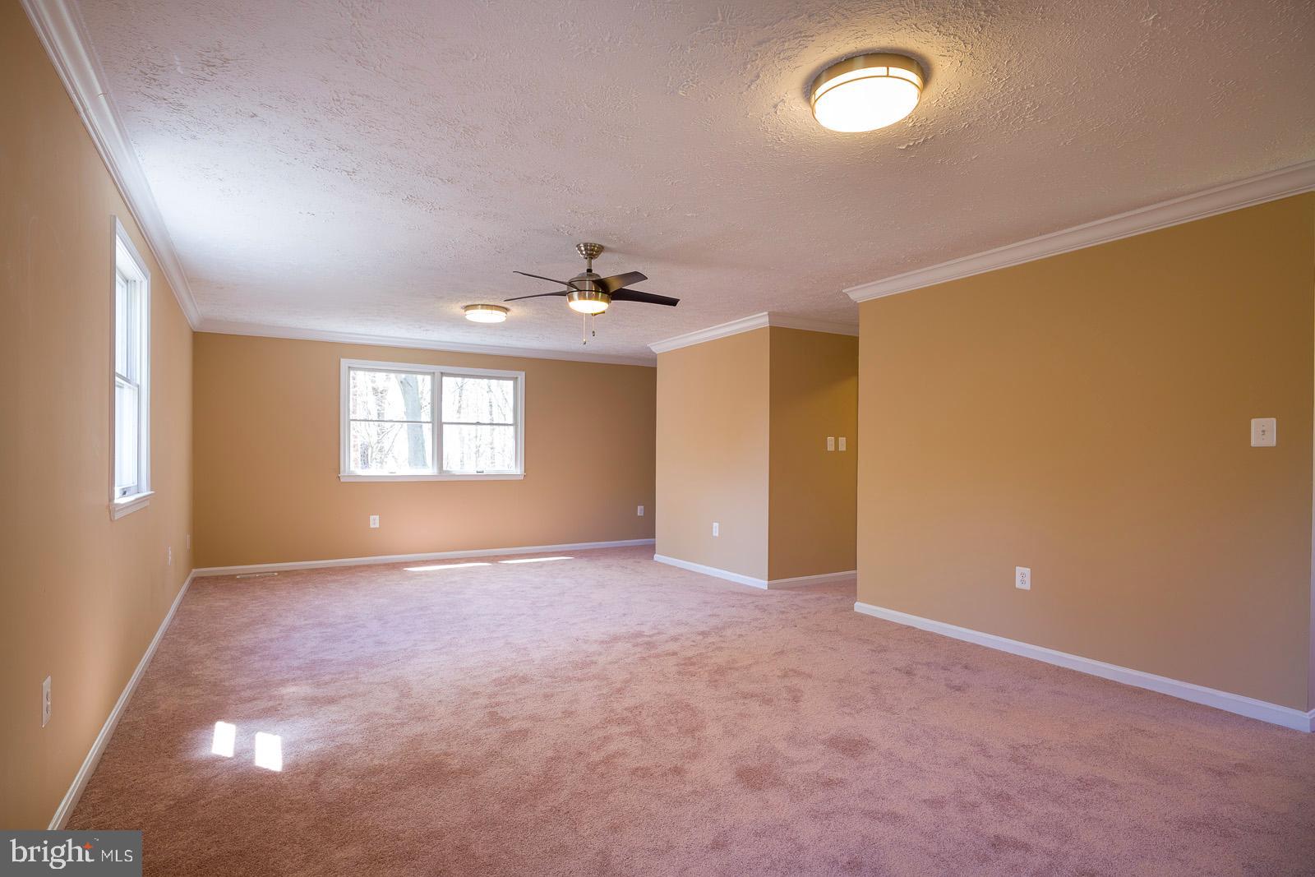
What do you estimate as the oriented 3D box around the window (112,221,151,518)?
[{"bbox_3d":[-2.550,-0.280,3.154,0.110,1.252,1.177,1,-1,-31],"label":"window"}]

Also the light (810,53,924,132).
[{"bbox_3d":[0.685,-1.121,2.164,0.353,0.075,0.353,0,-1,0],"label":"light"}]

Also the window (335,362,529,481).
[{"bbox_3d":[-2.415,-0.168,7.233,1.937,1.252,0.110,0,-1,-28],"label":"window"}]

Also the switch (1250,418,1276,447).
[{"bbox_3d":[2.672,-0.026,2.901,0.012,0.126,0.084,1,-1,-31],"label":"switch"}]

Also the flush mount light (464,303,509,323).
[{"bbox_3d":[-1.436,-1.047,5.532,0.358,0.077,0.358,1,-1,-31],"label":"flush mount light"}]

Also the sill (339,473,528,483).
[{"bbox_3d":[-2.401,0.428,7.195,1.954,0.079,0.090,0,-1,-28],"label":"sill"}]

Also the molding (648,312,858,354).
[{"bbox_3d":[0.923,-1.001,6.741,1.187,0.099,2.016,1,-1,-31],"label":"molding"}]

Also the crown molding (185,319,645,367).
[{"bbox_3d":[-2.160,-0.999,7.290,4.930,0.097,0.084,0,-1,-28],"label":"crown molding"}]

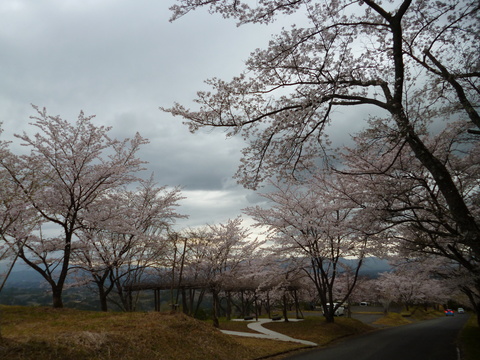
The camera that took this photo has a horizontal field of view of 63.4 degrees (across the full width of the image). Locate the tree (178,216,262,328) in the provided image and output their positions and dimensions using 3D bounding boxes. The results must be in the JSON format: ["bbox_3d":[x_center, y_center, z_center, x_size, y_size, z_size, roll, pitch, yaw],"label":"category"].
[{"bbox_3d":[-1.120,5.440,23.330,4.830,6.310,4.590,0,-15,0],"label":"tree"}]

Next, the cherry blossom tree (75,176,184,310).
[{"bbox_3d":[-6.680,3.620,23.040,6.510,7.950,6.190,0,-15,0],"label":"cherry blossom tree"}]

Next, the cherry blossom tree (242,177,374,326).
[{"bbox_3d":[4.610,4.460,26.280,8.360,9.760,7.940,0,-15,0],"label":"cherry blossom tree"}]

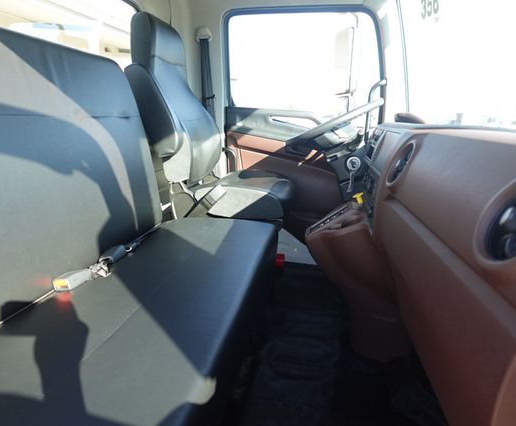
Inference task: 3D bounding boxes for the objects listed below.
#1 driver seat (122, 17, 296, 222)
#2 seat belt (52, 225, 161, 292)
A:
[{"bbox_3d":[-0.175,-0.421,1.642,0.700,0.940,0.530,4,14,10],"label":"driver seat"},{"bbox_3d":[-0.444,0.105,1.168,0.075,0.060,0.570,4,14,10],"label":"seat belt"}]

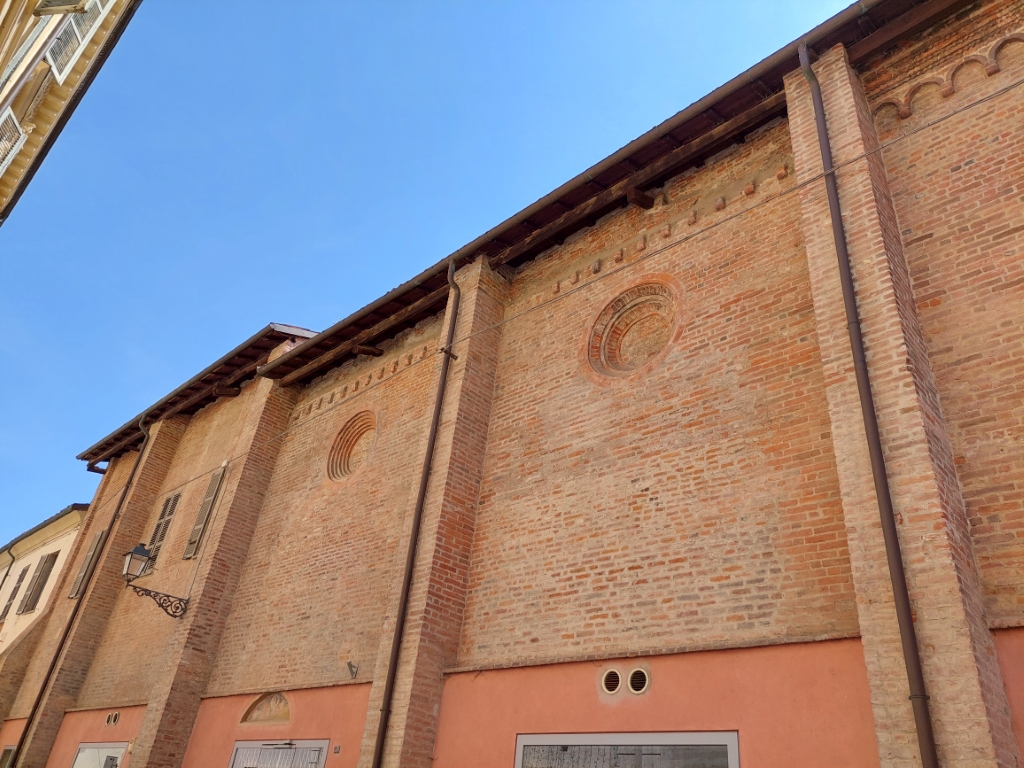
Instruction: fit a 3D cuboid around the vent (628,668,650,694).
[{"bbox_3d":[1.231,2.900,6.930,0.235,0.235,0.040,-22,-43,38],"label":"vent"}]

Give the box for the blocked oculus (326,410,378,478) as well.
[{"bbox_3d":[-2.832,1.230,13.210,1.443,1.443,0.350,-22,-43,38],"label":"blocked oculus"}]

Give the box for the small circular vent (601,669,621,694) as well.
[{"bbox_3d":[1.001,2.987,7.128,0.236,0.236,0.040,-22,-43,38],"label":"small circular vent"}]

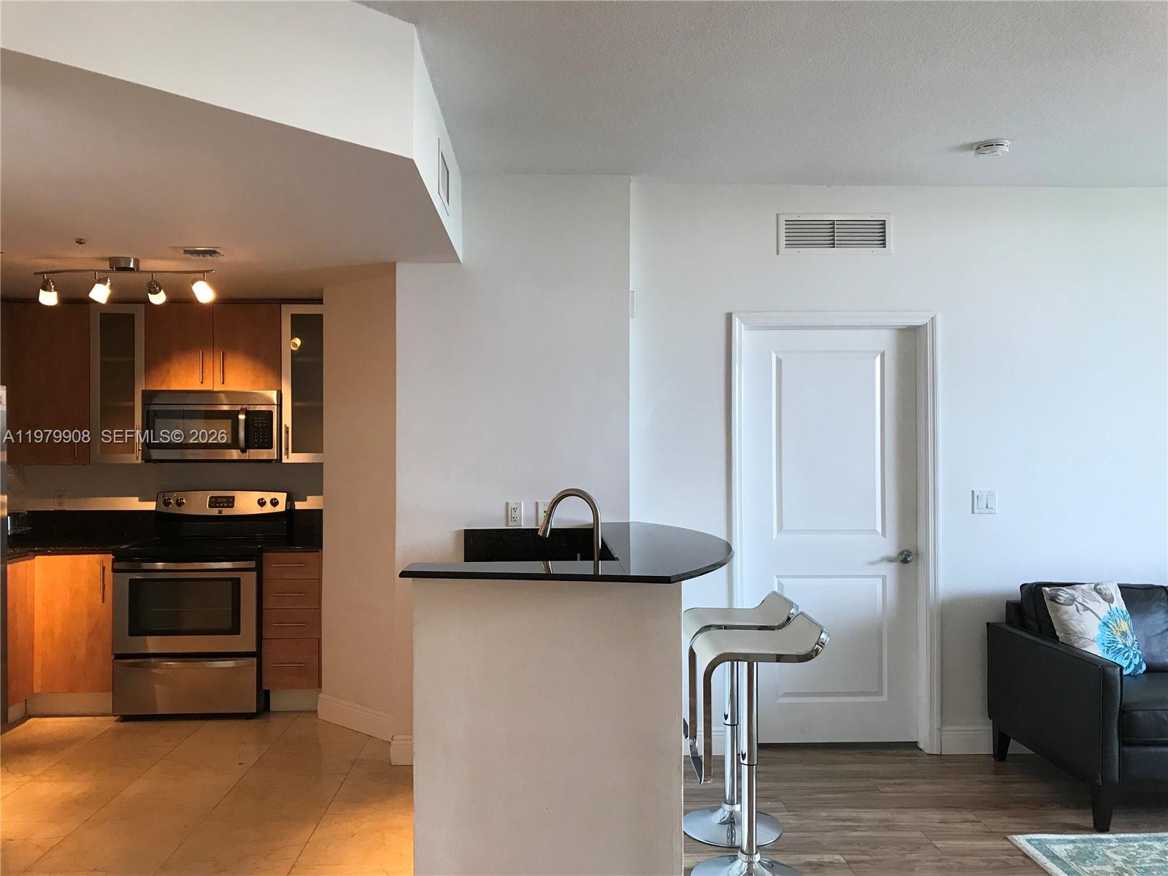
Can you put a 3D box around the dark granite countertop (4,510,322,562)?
[{"bbox_3d":[-2.500,0.532,5.300,2.140,0.200,0.800,0,-1,-3],"label":"dark granite countertop"}]

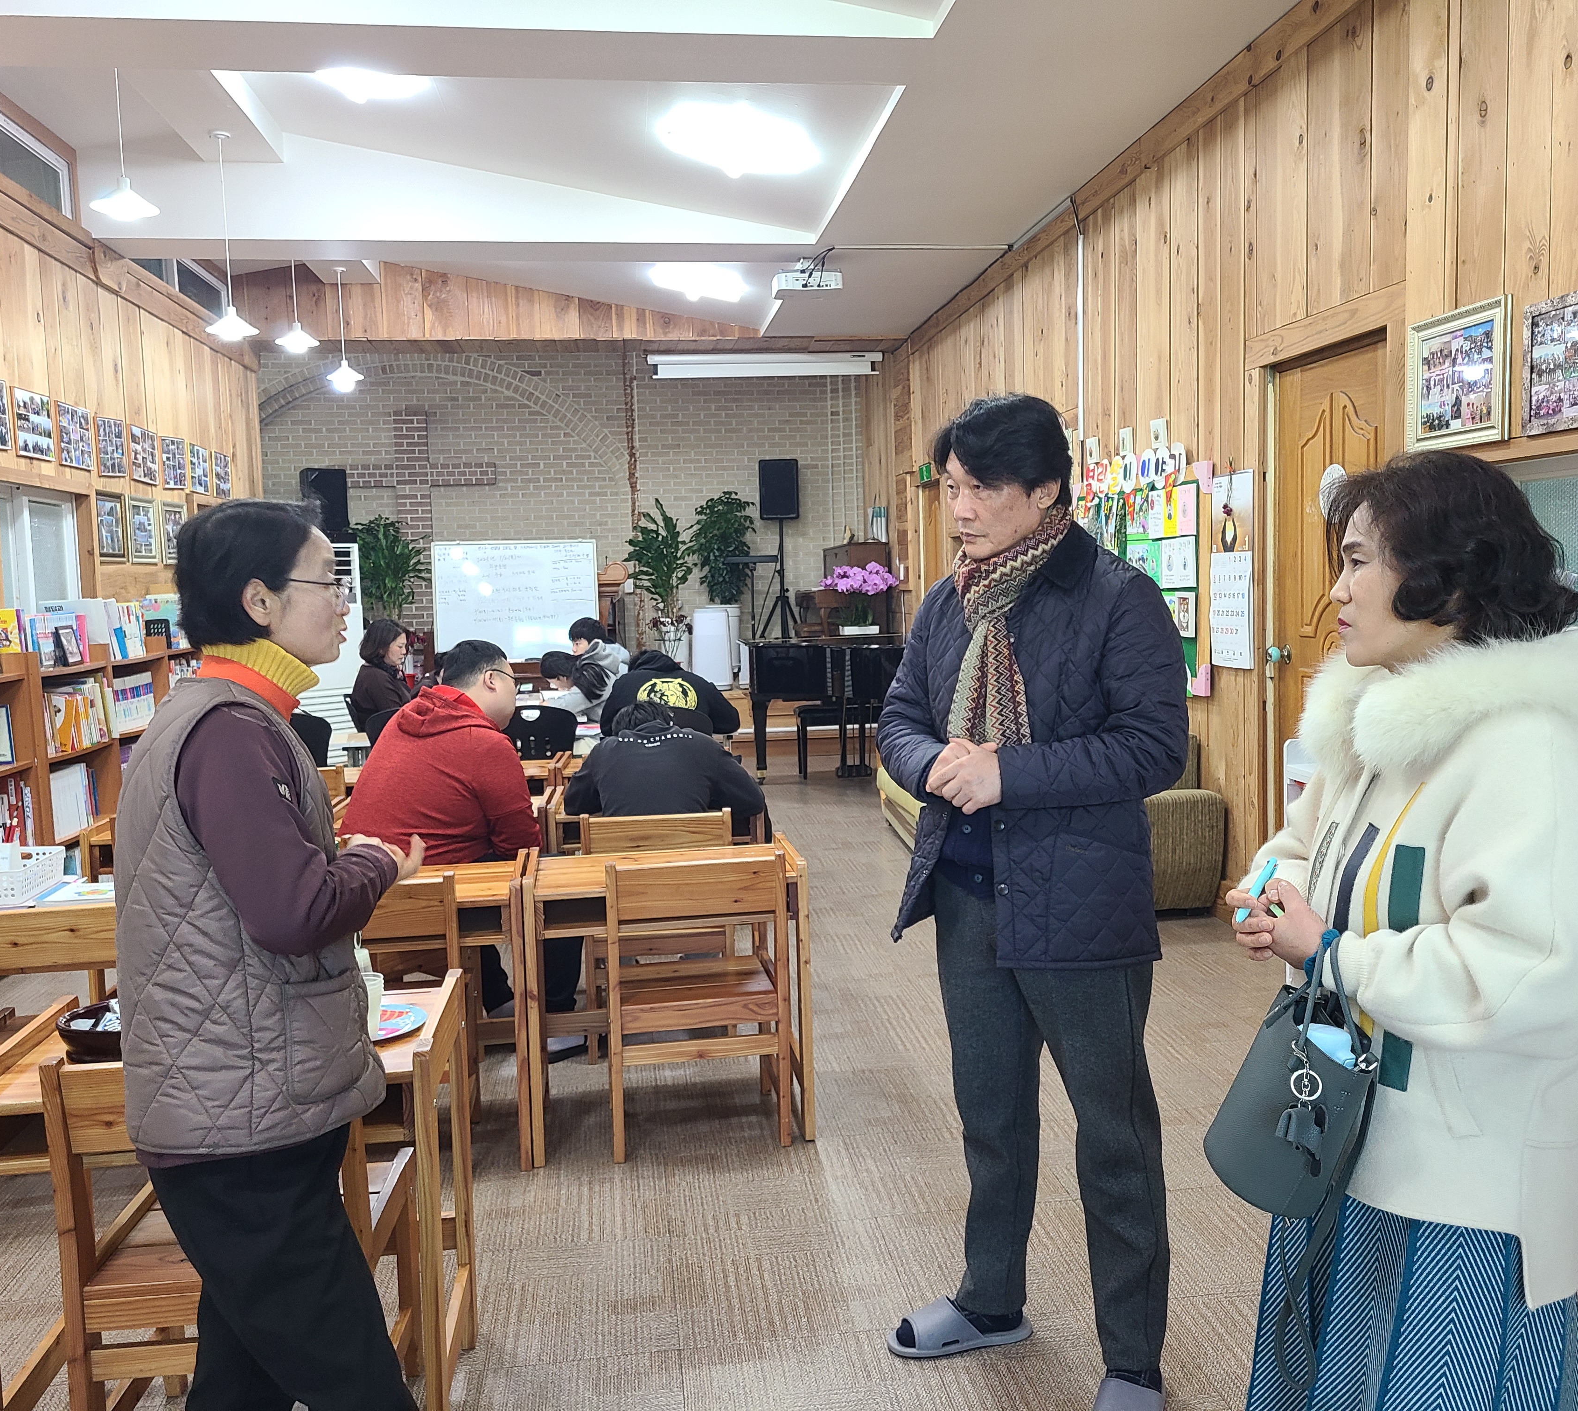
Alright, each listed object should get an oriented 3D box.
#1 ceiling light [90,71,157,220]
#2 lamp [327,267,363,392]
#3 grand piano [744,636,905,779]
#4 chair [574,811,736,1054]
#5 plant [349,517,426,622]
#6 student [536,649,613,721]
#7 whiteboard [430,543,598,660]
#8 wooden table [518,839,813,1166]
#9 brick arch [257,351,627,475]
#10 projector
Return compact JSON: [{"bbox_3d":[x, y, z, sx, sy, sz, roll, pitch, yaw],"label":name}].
[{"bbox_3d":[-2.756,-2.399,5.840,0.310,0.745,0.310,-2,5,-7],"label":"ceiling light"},{"bbox_3d":[-3.409,-2.854,10.756,0.300,0.913,0.300,-2,5,-7],"label":"lamp"},{"bbox_3d":[0.473,0.068,9.569,1.480,1.020,1.650,-2,5,-7],"label":"grand piano"},{"bbox_3d":[-0.418,0.678,4.418,0.450,0.755,0.430,-2,5,-10],"label":"chair"},{"bbox_3d":[-3.453,-0.832,12.238,0.700,1.620,0.660,-2,5,-7],"label":"plant"},{"bbox_3d":[-1.227,0.201,8.561,0.700,1.093,0.480,-2,5,-2],"label":"student"},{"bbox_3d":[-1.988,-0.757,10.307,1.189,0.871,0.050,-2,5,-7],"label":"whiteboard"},{"bbox_3d":[-0.335,0.772,3.832,0.725,0.745,0.480,-2,5,-9],"label":"wooden table"},{"bbox_3d":[-2.903,-2.454,11.941,3.070,1.058,0.120,-2,5,-7],"label":"brick arch"},{"bbox_3d":[0.116,-2.573,8.674,0.390,0.115,0.300,-2,5,-7],"label":"projector"}]

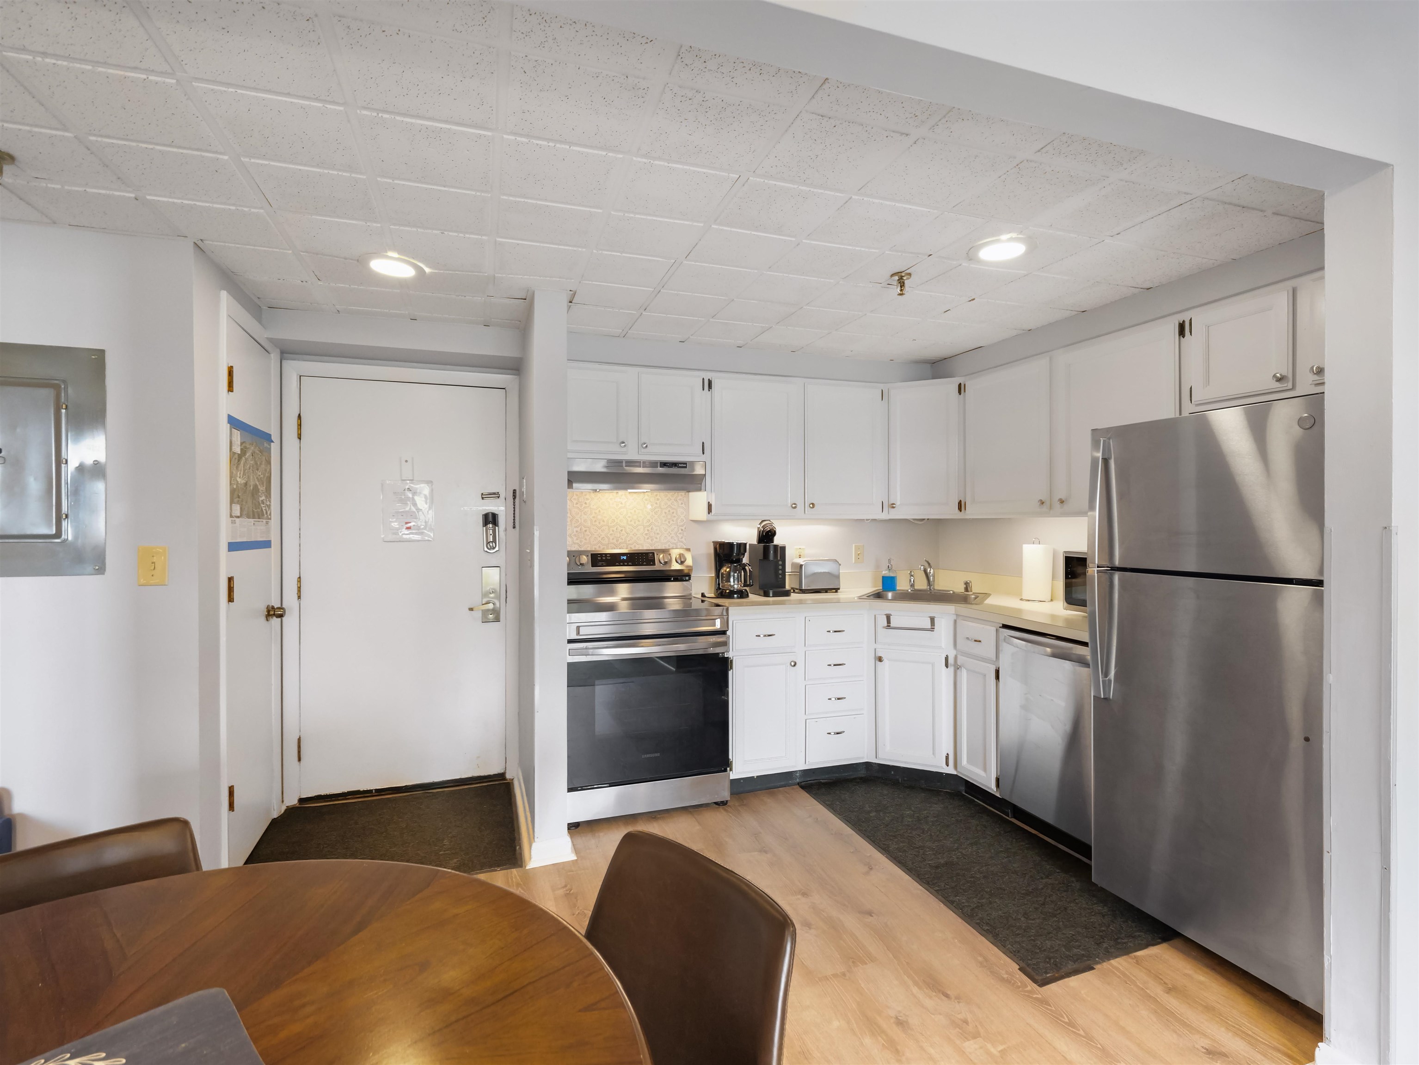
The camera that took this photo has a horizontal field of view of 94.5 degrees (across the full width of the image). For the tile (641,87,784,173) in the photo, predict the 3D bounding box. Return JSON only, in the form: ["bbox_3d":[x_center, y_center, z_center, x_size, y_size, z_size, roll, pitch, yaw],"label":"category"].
[{"bbox_3d":[-0.002,-0.932,1.519,0.280,0.020,0.280,0,1,-19],"label":"tile"}]

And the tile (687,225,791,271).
[{"bbox_3d":[0.094,-0.945,2.182,0.282,0.020,0.285,-1,1,-19],"label":"tile"}]

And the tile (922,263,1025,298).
[{"bbox_3d":[0.975,-0.945,2.485,0.280,0.020,0.280,0,1,-19],"label":"tile"}]

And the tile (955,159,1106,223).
[{"bbox_3d":[0.875,-0.942,1.821,0.282,0.020,0.285,-1,1,-19],"label":"tile"}]

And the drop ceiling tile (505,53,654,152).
[{"bbox_3d":[-0.298,-0.932,1.435,0.282,0.017,0.278,0,1,-18],"label":"drop ceiling tile"}]

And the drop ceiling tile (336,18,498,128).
[{"bbox_3d":[-0.600,-0.949,1.373,0.290,0.018,0.290,0,1,-19],"label":"drop ceiling tile"}]

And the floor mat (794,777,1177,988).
[{"bbox_3d":[1.028,1.287,2.725,0.672,0.010,1.502,-1,1,-19],"label":"floor mat"}]

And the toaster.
[{"bbox_3d":[0.571,0.224,3.564,0.225,0.185,0.150,0,1,-18],"label":"toaster"}]

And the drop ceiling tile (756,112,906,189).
[{"bbox_3d":[0.291,-0.933,1.615,0.282,0.020,0.285,-1,1,-19],"label":"drop ceiling tile"}]

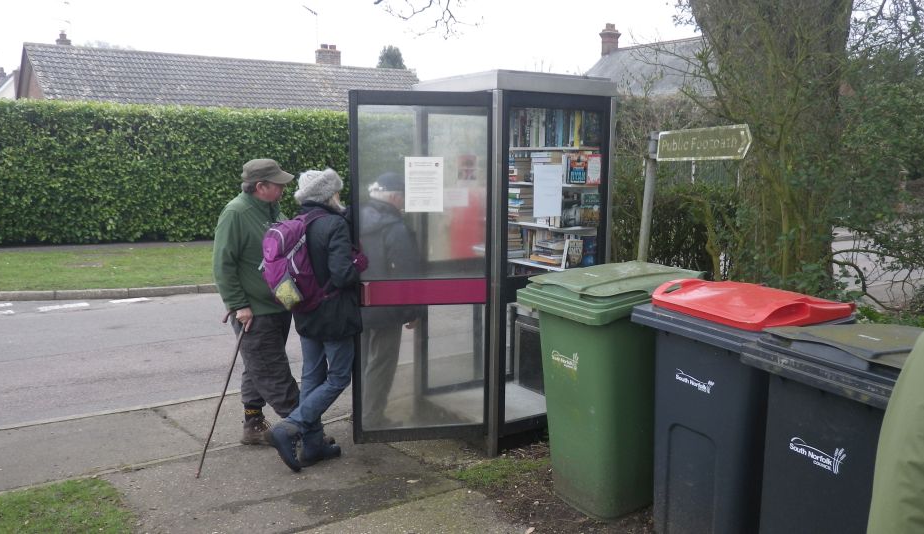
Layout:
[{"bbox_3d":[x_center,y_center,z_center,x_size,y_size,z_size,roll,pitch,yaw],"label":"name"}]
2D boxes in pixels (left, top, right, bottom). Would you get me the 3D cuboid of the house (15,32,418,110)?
[{"bbox_3d":[-7.576,-4.809,24.619,12.900,5.700,8.400,-5,10,-31],"label":"house"}]

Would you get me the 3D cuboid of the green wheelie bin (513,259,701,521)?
[{"bbox_3d":[0.743,0.596,3.560,0.735,1.085,0.580,-5,10,-32],"label":"green wheelie bin"}]

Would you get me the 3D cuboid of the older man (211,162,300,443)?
[{"bbox_3d":[-1.201,0.210,4.215,0.460,1.710,0.500,-2,9,-17],"label":"older man"}]

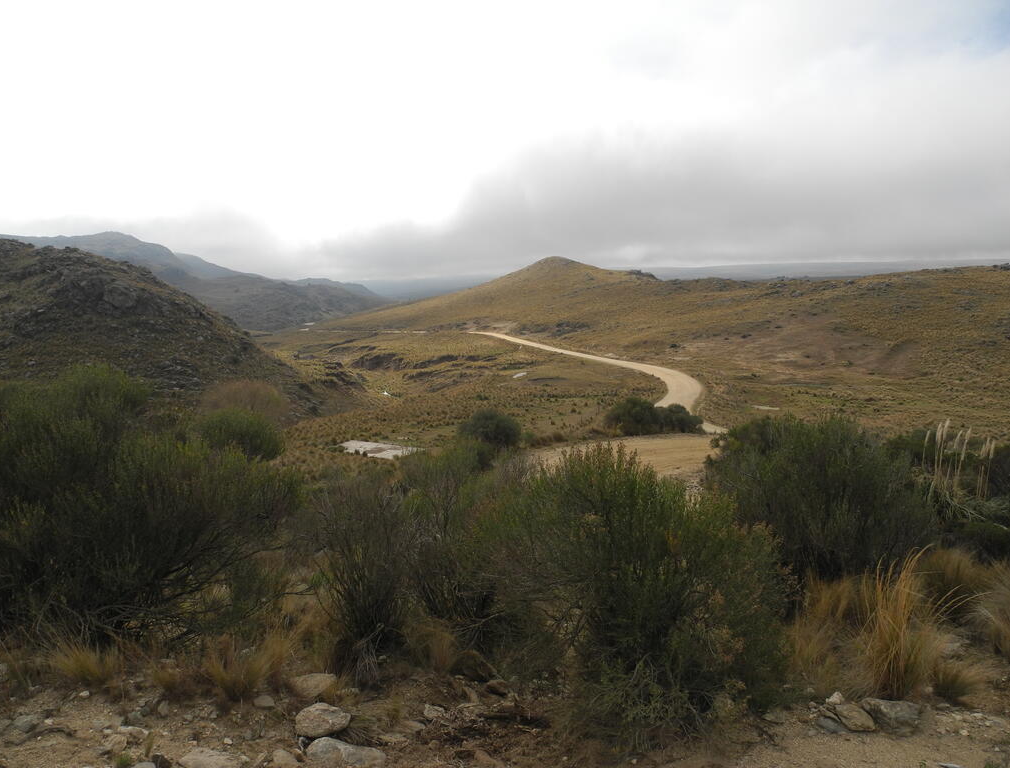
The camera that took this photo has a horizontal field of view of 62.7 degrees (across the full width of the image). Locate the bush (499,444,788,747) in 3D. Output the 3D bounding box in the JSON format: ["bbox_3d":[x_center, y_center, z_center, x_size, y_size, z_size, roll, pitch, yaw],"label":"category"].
[{"bbox_3d":[0.555,0.838,3.420,1.140,1.151,1.083,1,8,9],"label":"bush"}]

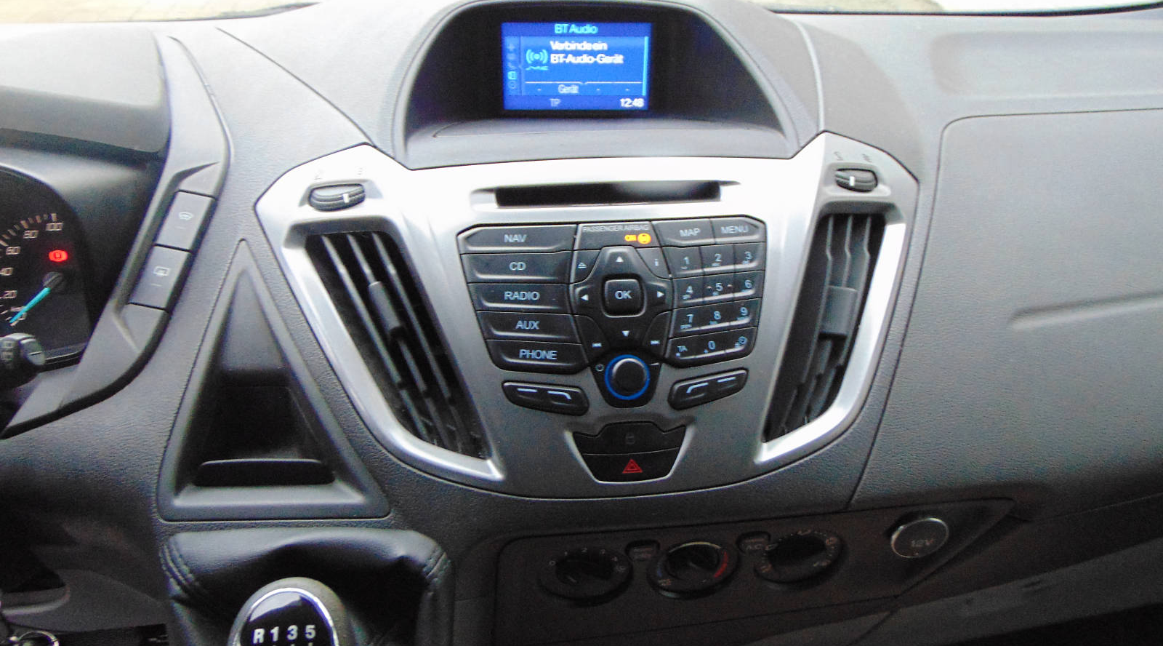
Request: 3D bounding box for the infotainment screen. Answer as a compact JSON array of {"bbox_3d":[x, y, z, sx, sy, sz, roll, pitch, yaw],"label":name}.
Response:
[{"bbox_3d":[-0.004,-0.188,0.615,0.109,0.064,0.015,-3,20,-7],"label":"infotainment screen"}]

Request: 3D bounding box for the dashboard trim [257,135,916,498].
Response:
[{"bbox_3d":[0.009,-0.006,0.518,0.405,0.218,0.060,-3,6,-7],"label":"dashboard trim"}]

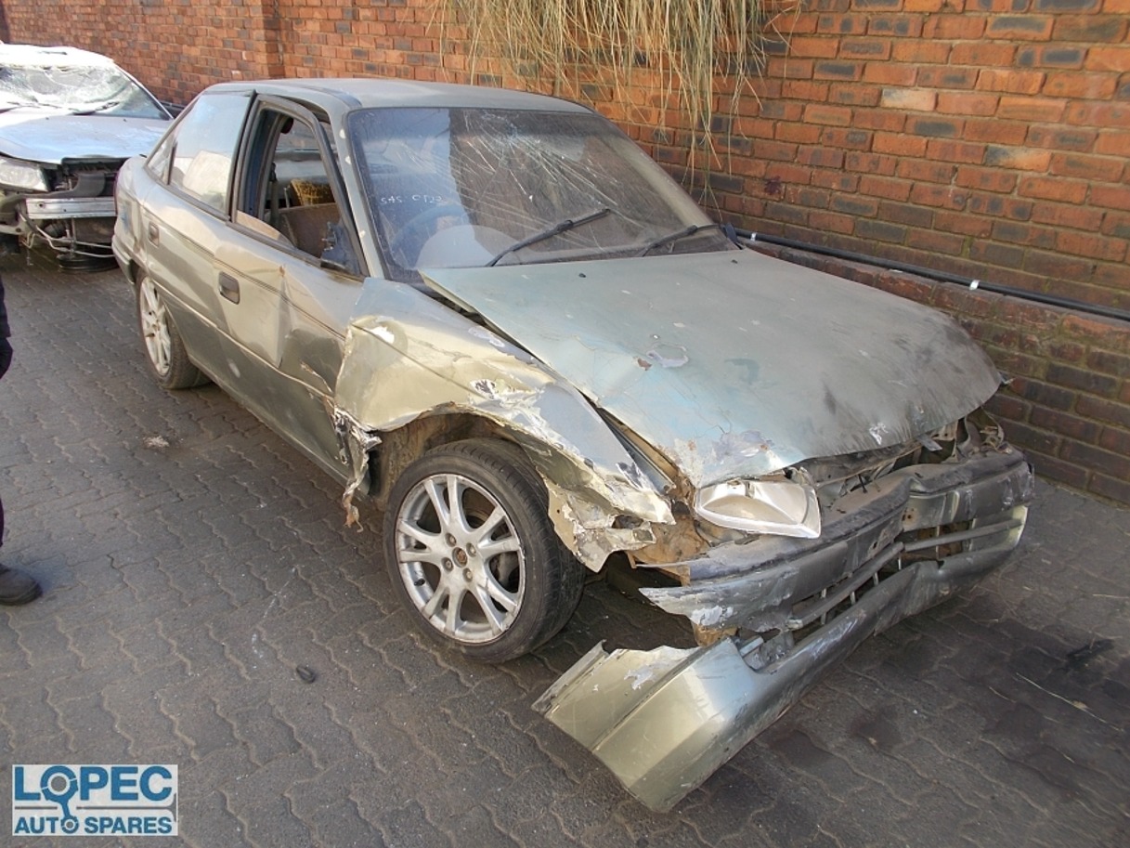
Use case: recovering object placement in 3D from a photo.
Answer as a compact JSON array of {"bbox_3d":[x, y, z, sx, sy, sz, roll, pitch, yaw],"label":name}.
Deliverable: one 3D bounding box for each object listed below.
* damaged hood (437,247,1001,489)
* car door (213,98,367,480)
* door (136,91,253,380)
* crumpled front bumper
[{"bbox_3d":[0.485,-0.268,2.332,1.370,0.170,1.080,-14,40,-38],"label":"damaged hood"},{"bbox_3d":[-0.852,-0.476,2.769,0.250,1.080,1.100,-14,27,-38],"label":"car door"},{"bbox_3d":[-1.477,-0.788,3.456,0.250,1.080,0.980,-14,27,-38],"label":"door"},{"bbox_3d":[0.688,0.398,2.249,1.600,0.460,0.510,-18,30,-36],"label":"crumpled front bumper"}]

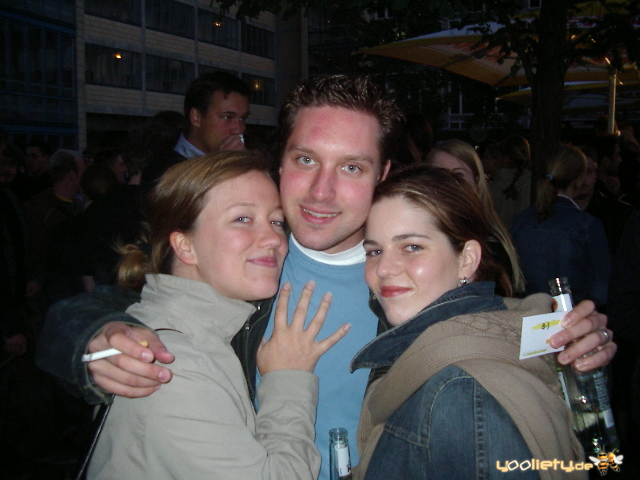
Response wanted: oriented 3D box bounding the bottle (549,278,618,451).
[{"bbox_3d":[0.346,0.169,0.940,0.062,0.237,0.062,-13,-3,18],"label":"bottle"}]

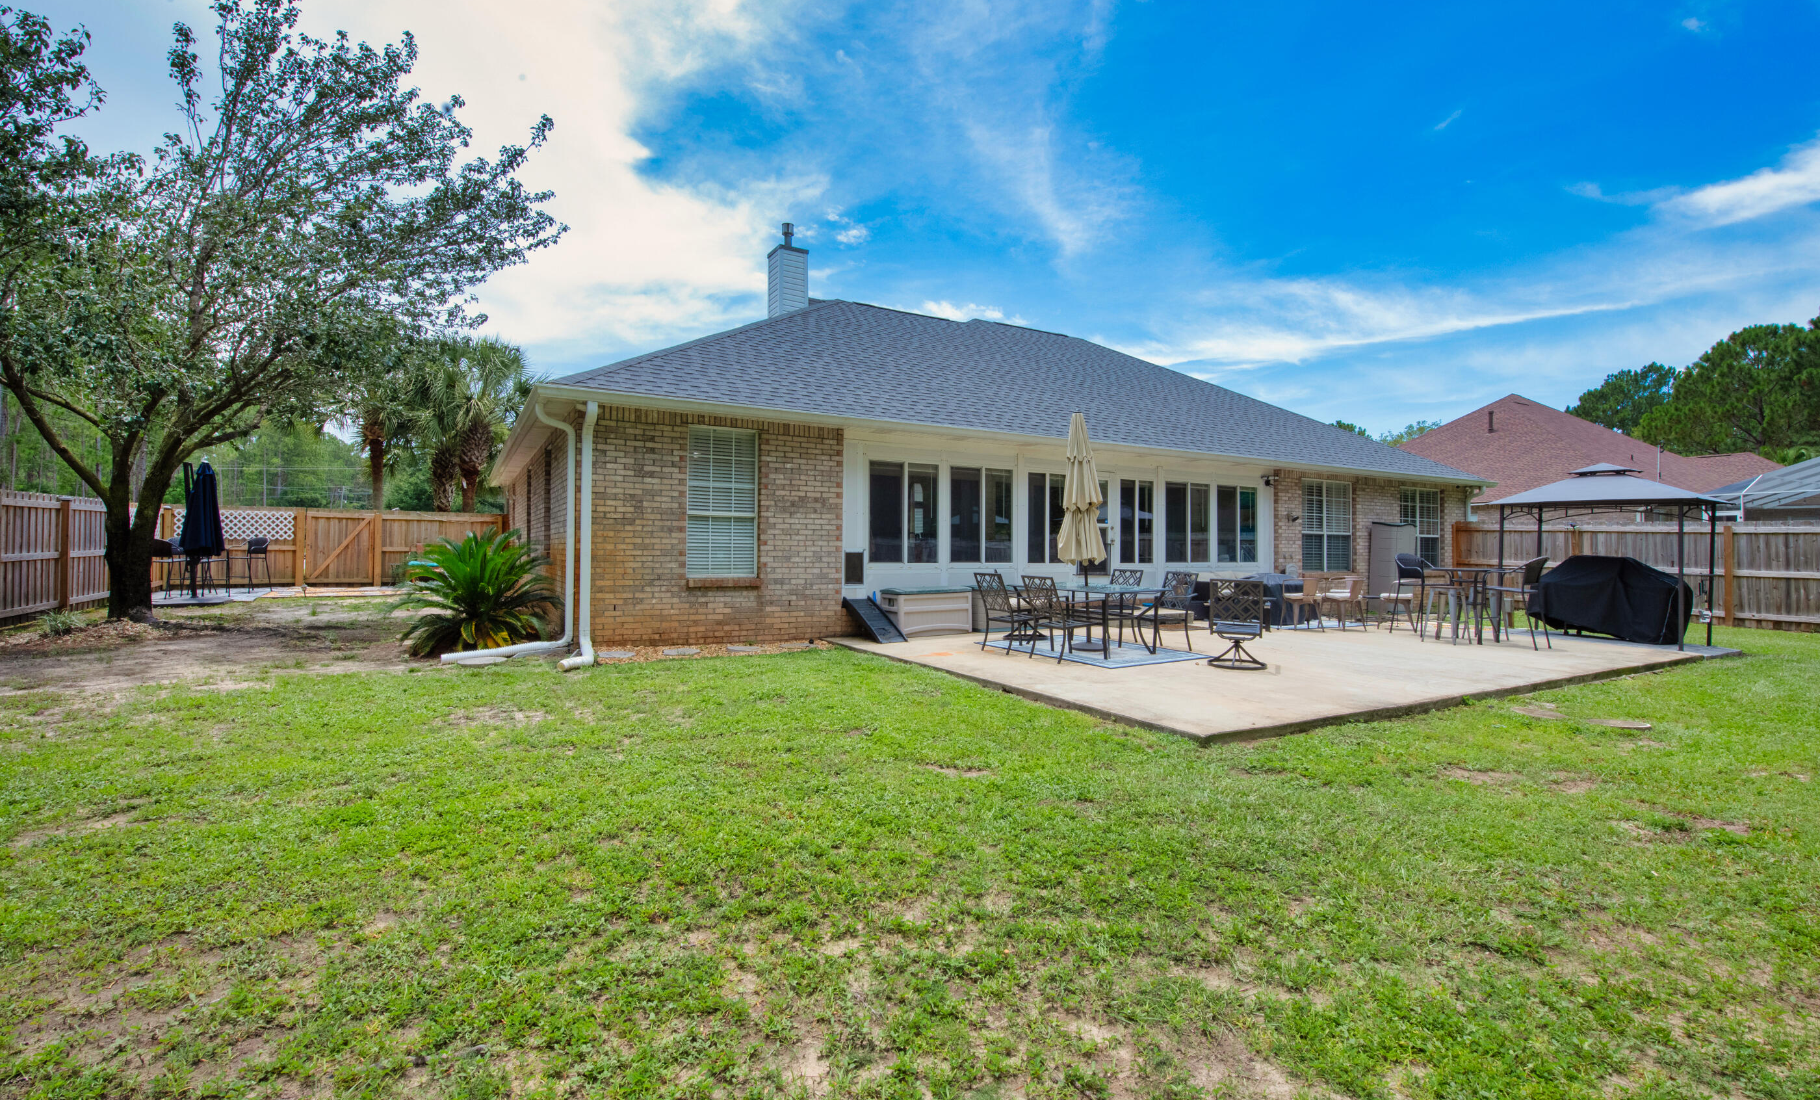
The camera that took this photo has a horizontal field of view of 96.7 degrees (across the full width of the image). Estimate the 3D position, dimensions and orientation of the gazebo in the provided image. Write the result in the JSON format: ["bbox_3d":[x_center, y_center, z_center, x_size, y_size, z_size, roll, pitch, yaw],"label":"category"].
[{"bbox_3d":[9.770,0.035,11.420,1.550,2.520,2.300,1,-1,-34],"label":"gazebo"}]

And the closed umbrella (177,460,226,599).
[{"bbox_3d":[-13.500,-0.380,15.400,0.720,2.600,0.620,1,-1,-41],"label":"closed umbrella"}]

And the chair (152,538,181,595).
[{"bbox_3d":[-14.500,0.340,15.850,0.580,1.140,0.640,0,-1,32],"label":"chair"}]

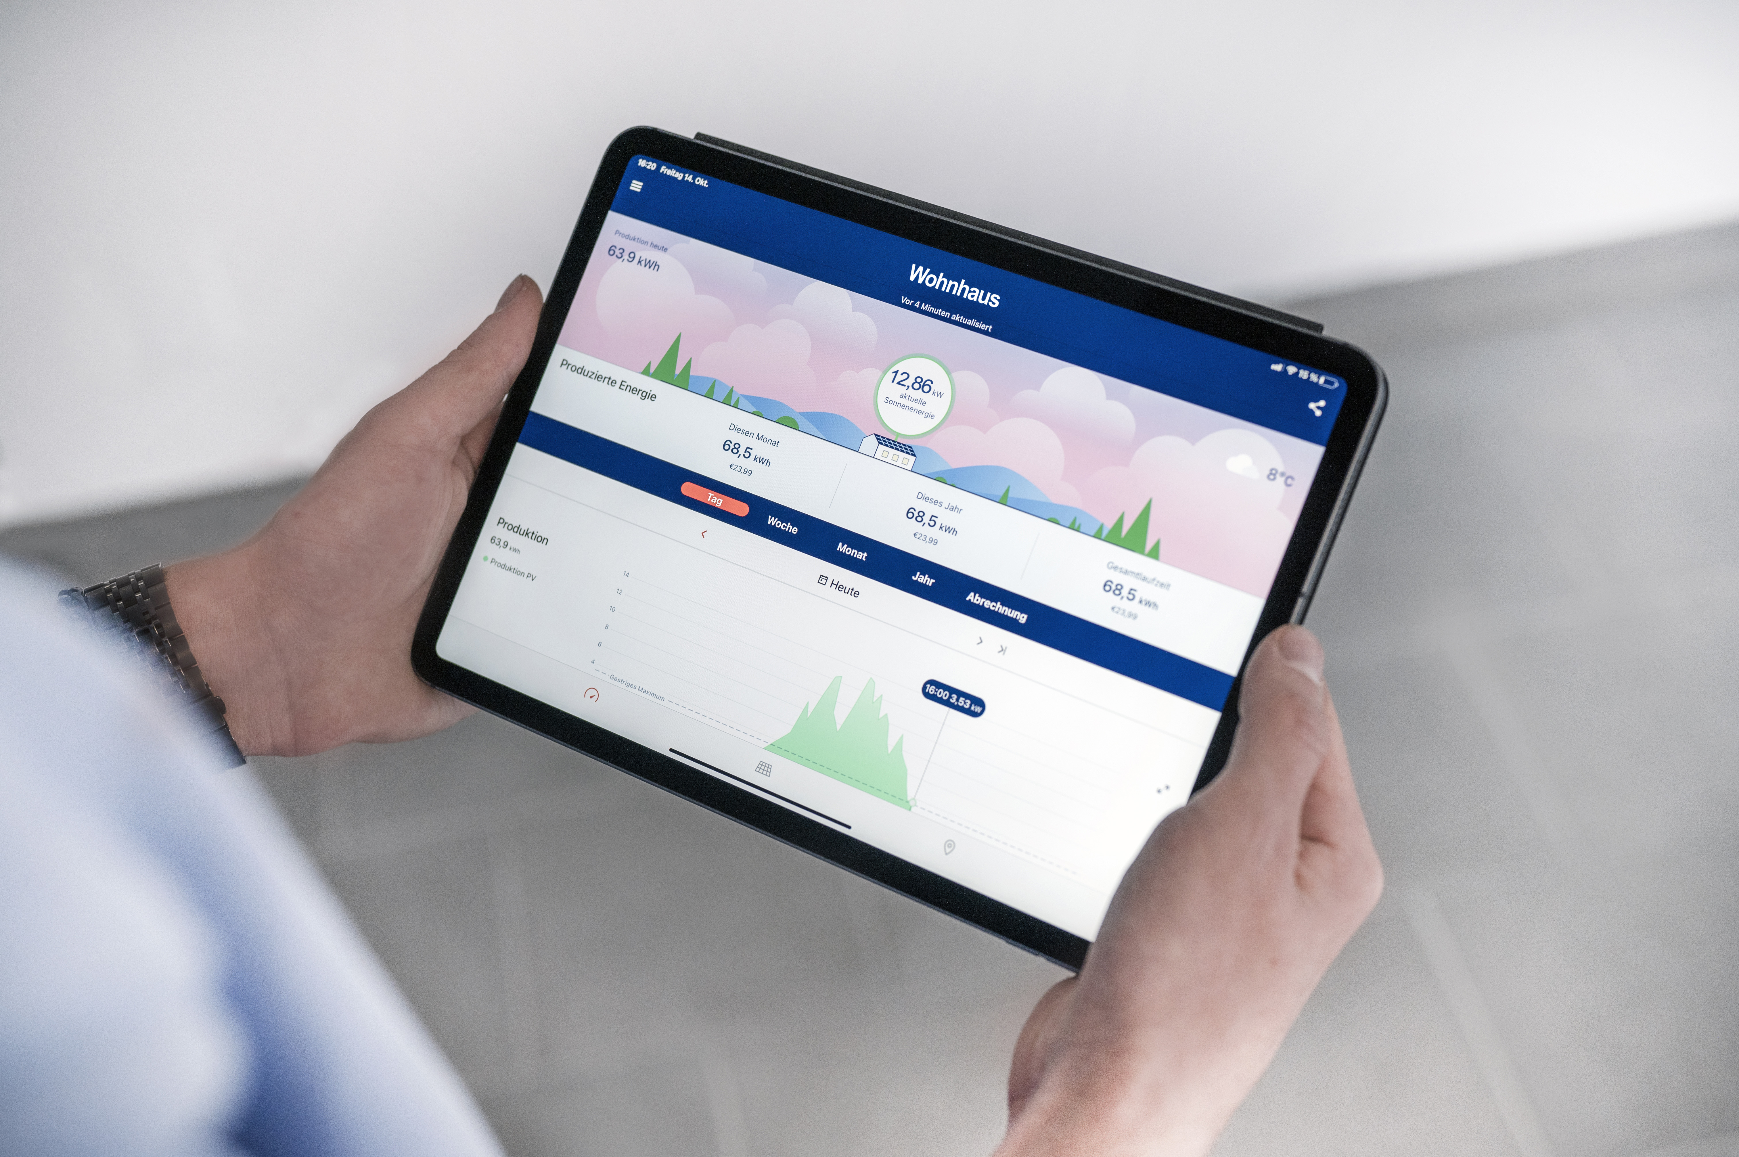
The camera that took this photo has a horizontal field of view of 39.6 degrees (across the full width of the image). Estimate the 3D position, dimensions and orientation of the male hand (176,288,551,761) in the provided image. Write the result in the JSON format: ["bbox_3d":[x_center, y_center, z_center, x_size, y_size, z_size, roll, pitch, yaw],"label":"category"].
[{"bbox_3d":[-0.130,-0.015,0.733,0.186,0.068,0.114,-22,79,7],"label":"male hand"}]

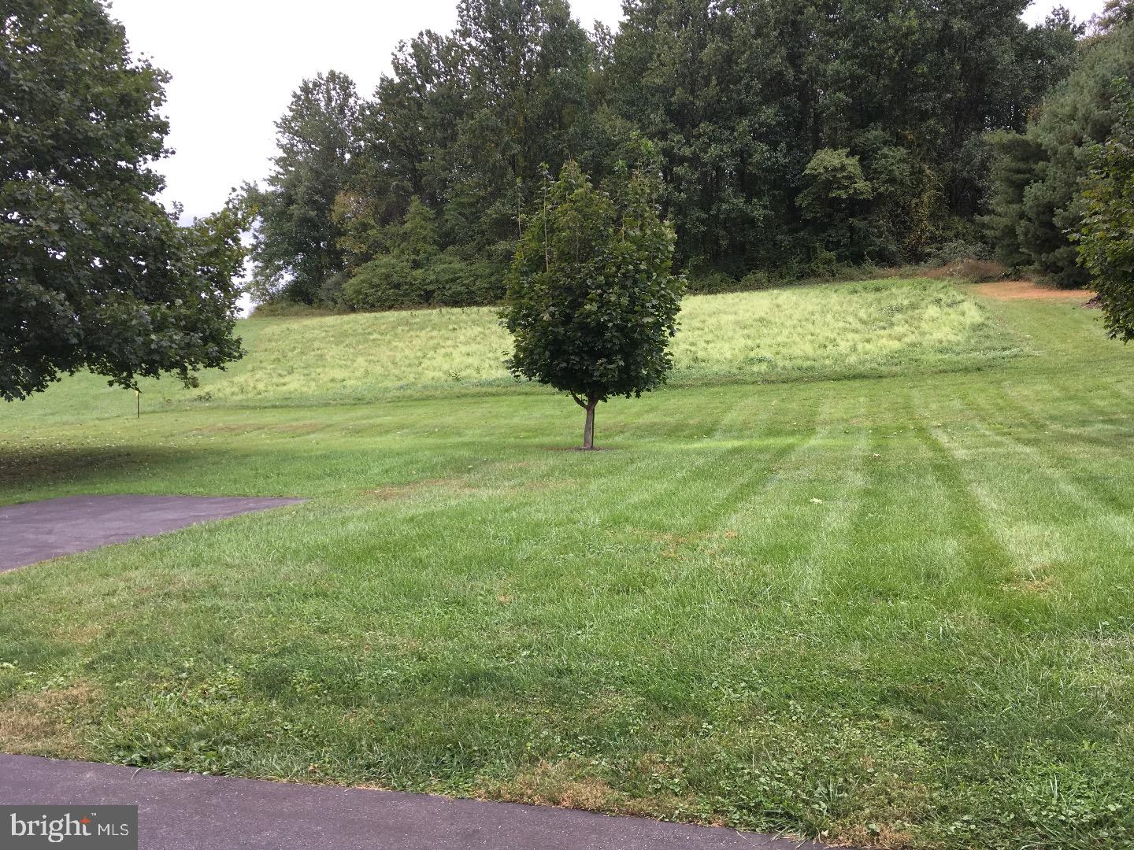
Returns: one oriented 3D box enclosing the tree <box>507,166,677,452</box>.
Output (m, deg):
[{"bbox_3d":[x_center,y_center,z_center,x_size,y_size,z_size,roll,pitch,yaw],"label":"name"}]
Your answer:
[{"bbox_3d":[0.450,-2.100,16.500,3.100,5.000,3.050,0,1,0],"label":"tree"}]

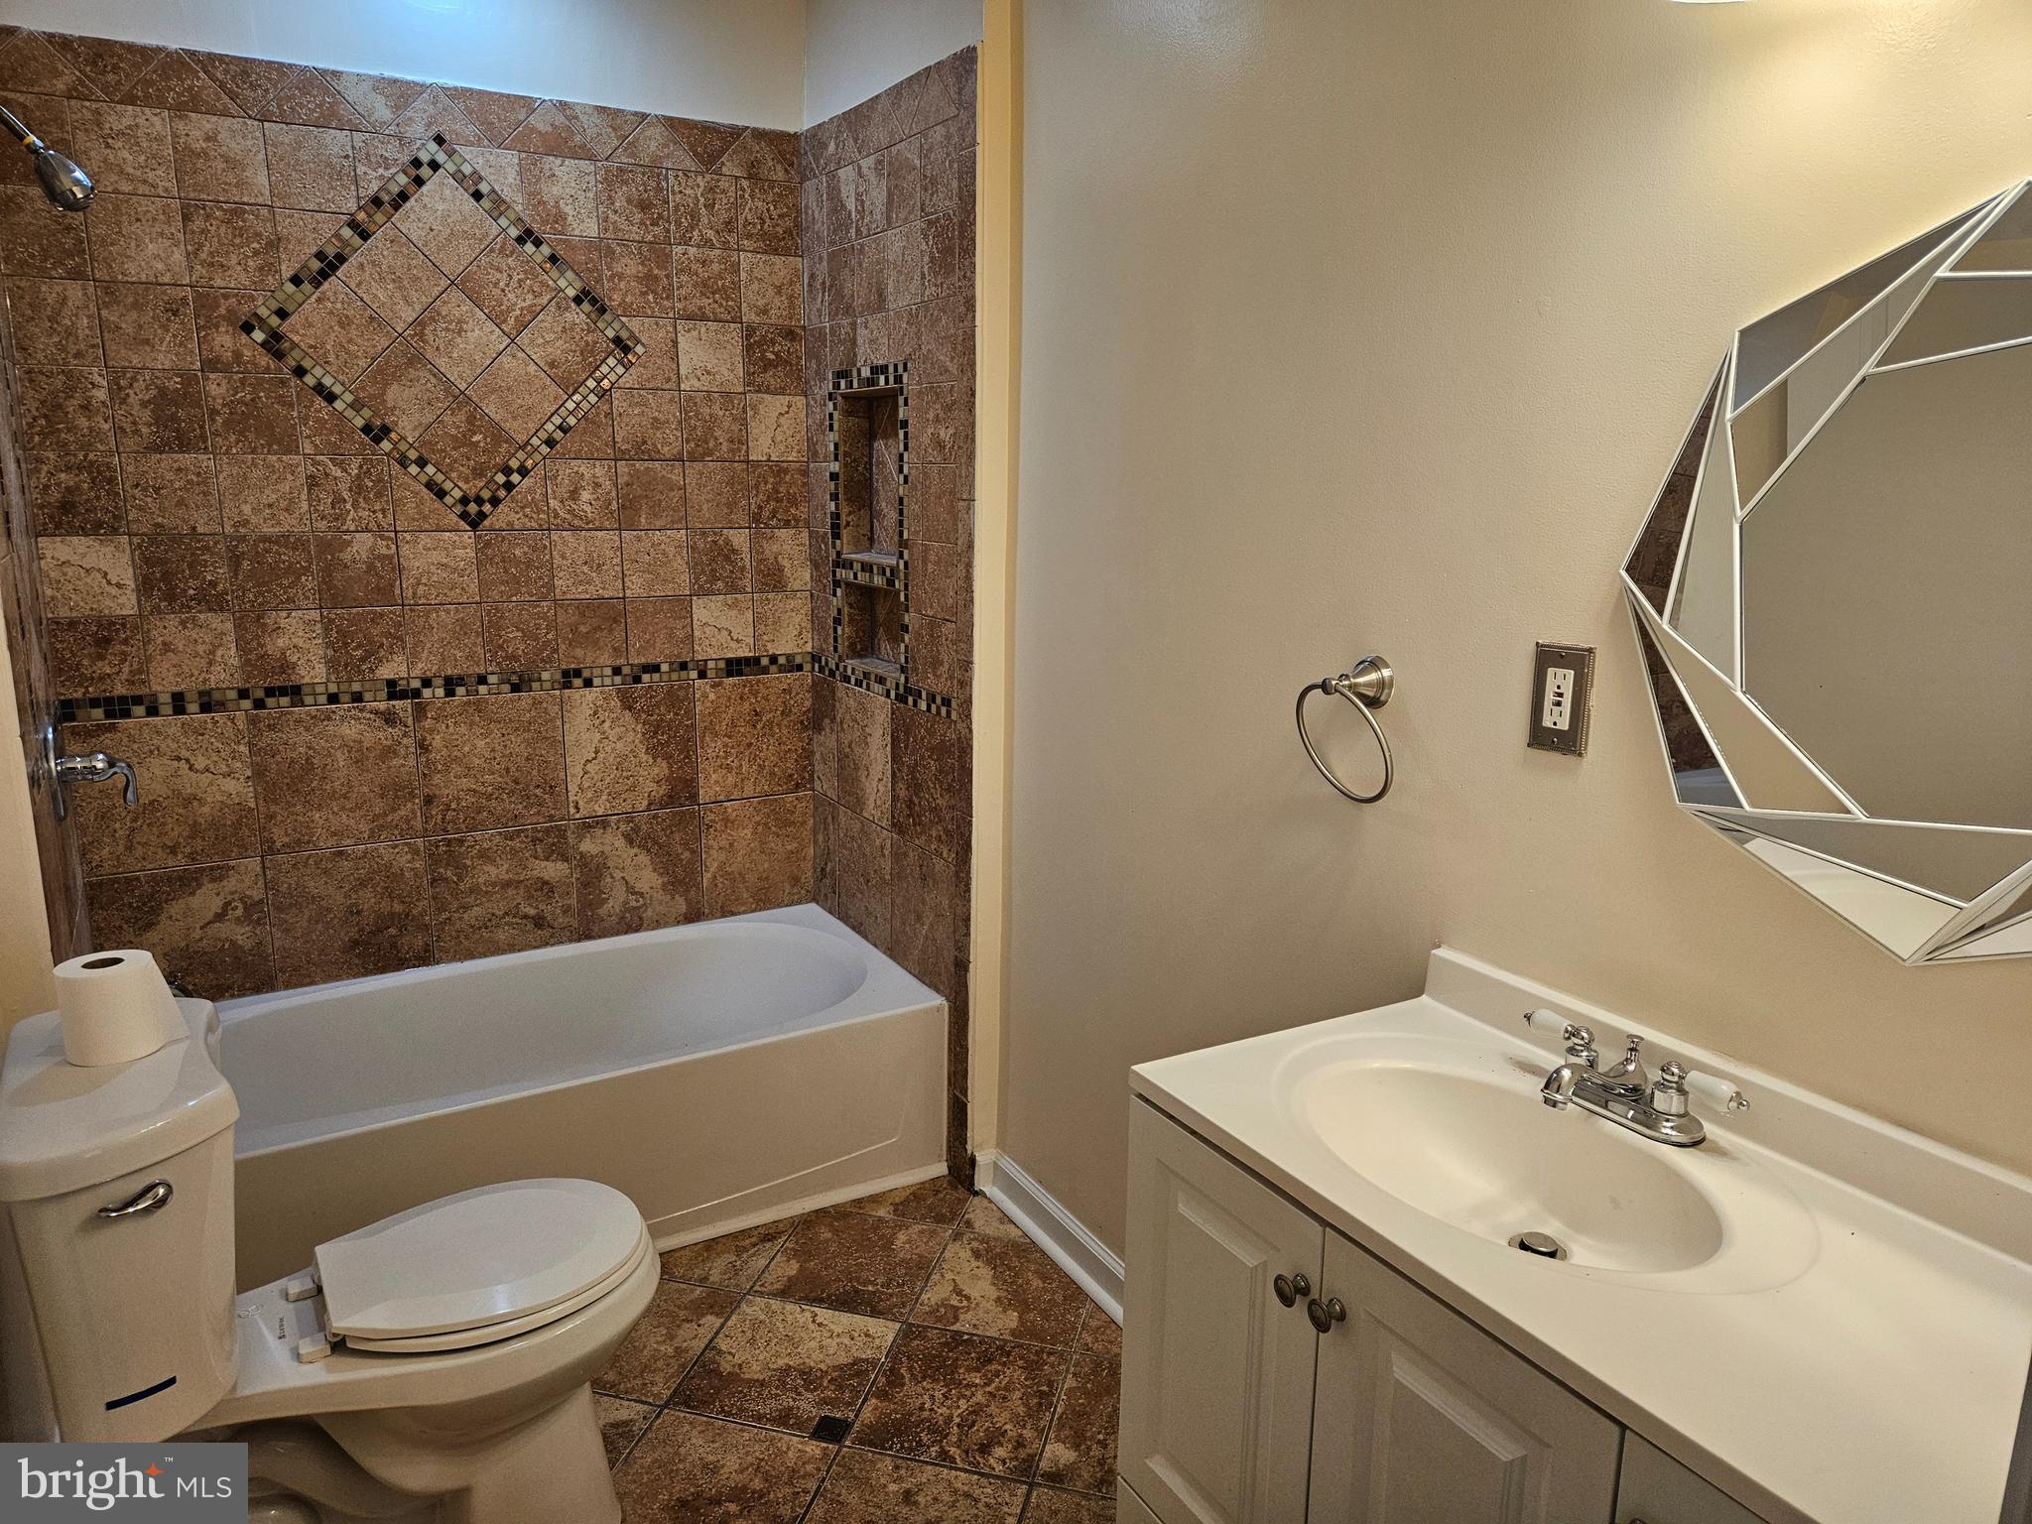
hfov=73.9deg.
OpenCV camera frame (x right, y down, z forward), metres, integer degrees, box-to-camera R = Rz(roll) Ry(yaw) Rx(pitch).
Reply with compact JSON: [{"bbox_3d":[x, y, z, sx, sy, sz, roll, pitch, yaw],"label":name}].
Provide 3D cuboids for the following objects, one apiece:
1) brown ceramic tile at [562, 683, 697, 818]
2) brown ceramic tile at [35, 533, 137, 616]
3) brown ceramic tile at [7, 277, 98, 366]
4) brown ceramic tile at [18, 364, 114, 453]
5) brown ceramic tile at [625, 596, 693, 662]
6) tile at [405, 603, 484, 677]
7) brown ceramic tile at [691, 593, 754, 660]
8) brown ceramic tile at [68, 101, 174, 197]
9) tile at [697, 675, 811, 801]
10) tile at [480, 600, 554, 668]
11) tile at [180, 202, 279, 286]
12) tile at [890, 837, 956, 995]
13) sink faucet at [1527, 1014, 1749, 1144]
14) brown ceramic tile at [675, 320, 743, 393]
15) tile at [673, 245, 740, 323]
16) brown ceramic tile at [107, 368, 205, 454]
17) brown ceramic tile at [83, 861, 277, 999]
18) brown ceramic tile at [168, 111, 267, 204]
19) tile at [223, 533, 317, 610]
[{"bbox_3d":[-0.879,-0.029,3.096,0.300,0.300,0.010,-7,14,-30],"label":"brown ceramic tile"},{"bbox_3d":[-1.748,-0.348,2.550,0.136,0.149,0.009,-7,14,-29],"label":"brown ceramic tile"},{"bbox_3d":[-1.738,-0.792,2.439,0.131,0.151,0.010,-7,15,-30],"label":"brown ceramic tile"},{"bbox_3d":[-1.727,-0.639,2.453,0.140,0.149,0.010,-7,14,-30],"label":"brown ceramic tile"},{"bbox_3d":[-0.819,-0.304,3.091,0.148,0.147,0.010,-6,13,-29],"label":"brown ceramic tile"},{"bbox_3d":[-1.221,-0.259,2.883,0.149,0.149,0.009,-7,14,-29],"label":"tile"},{"bbox_3d":[-0.691,-0.320,3.181,0.150,0.149,0.010,-7,15,-30],"label":"brown ceramic tile"},{"bbox_3d":[-1.620,-1.112,2.454,0.150,0.151,0.010,-6,13,-29],"label":"brown ceramic tile"},{"bbox_3d":[-0.625,-0.056,3.256,0.294,0.295,0.010,-6,13,-29],"label":"tile"},{"bbox_3d":[-1.088,-0.274,2.958,0.149,0.149,0.009,-7,14,-29],"label":"tile"},{"bbox_3d":[-1.494,-0.982,2.573,0.149,0.152,0.010,-7,14,-29],"label":"tile"},{"bbox_3d":[-0.197,0.331,2.913,0.010,0.285,0.299,-7,15,-30],"label":"tile"},{"bbox_3d":[0.579,0.321,1.352,0.152,0.087,0.255,-7,14,-29],"label":"sink faucet"},{"bbox_3d":[-0.686,-0.914,3.043,0.147,0.152,0.010,-6,13,-29],"label":"brown ceramic tile"},{"bbox_3d":[-0.679,-1.058,2.989,0.149,0.149,0.010,-7,14,-30],"label":"tile"},{"bbox_3d":[-1.618,-0.662,2.555,0.149,0.149,0.009,-7,14,-29],"label":"brown ceramic tile"},{"bbox_3d":[-1.688,0.349,2.742,0.302,0.280,0.010,-7,14,-29],"label":"brown ceramic tile"},{"bbox_3d":[-1.482,-1.126,2.529,0.149,0.149,0.009,-7,14,-29],"label":"brown ceramic tile"},{"bbox_3d":[-1.486,-0.378,2.699,0.149,0.149,0.009,-7,14,-29],"label":"tile"}]

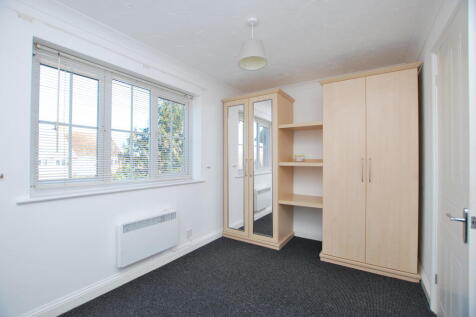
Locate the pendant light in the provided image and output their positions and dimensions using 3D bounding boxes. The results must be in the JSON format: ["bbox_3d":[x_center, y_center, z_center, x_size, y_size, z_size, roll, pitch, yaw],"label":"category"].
[{"bbox_3d":[0.125,-1.013,1.710,0.235,0.390,0.235,0,-1,0],"label":"pendant light"}]

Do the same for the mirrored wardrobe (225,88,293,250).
[{"bbox_3d":[0.335,0.157,3.190,0.942,2.174,0.636,0,-1,31],"label":"mirrored wardrobe"}]

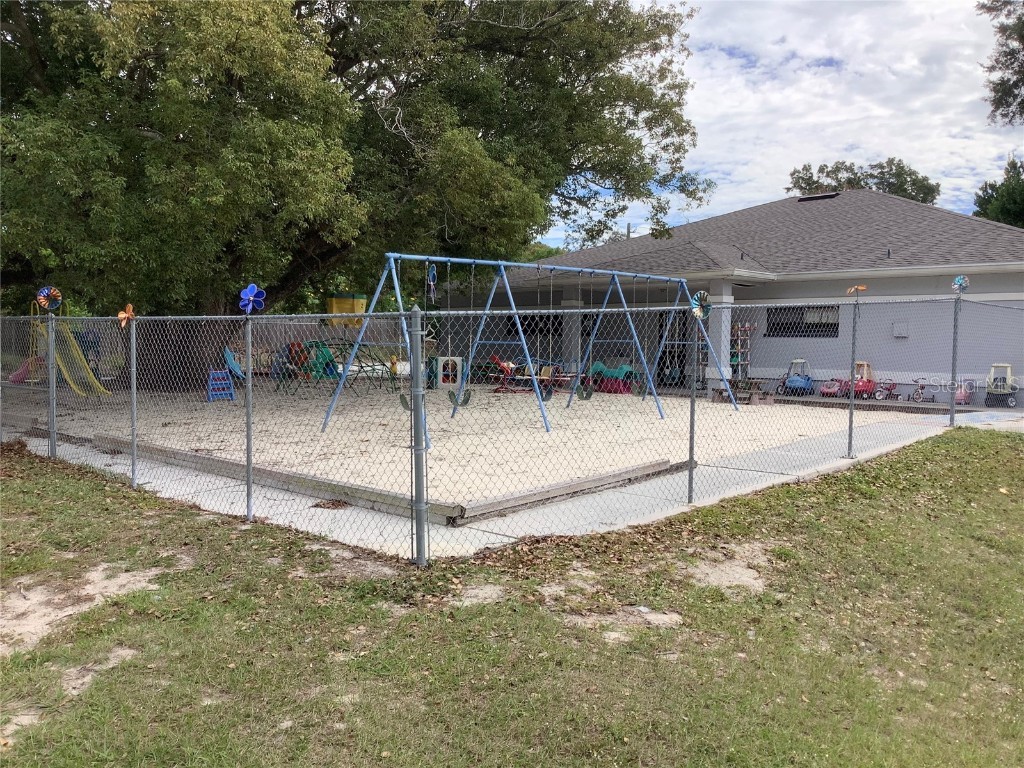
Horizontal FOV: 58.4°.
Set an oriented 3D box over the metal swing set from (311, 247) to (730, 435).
[{"bbox_3d":[0.863,-0.663,14.989,2.067,2.518,8.297,3,4,40],"label":"metal swing set"}]

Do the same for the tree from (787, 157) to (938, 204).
[{"bbox_3d":[20.976,-7.464,55.315,11.000,12.260,11.000,2,3,21],"label":"tree"}]

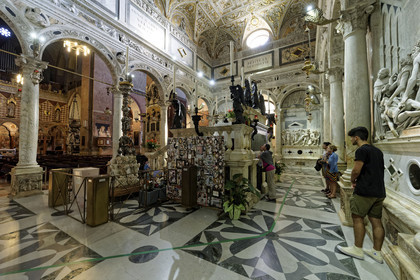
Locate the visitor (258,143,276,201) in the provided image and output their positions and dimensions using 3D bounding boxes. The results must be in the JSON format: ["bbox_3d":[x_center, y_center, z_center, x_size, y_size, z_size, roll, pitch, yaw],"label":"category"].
[{"bbox_3d":[1.674,0.926,4.752,0.540,1.584,0.470,-1,-2,25],"label":"visitor"}]

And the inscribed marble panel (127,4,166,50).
[{"bbox_3d":[-3.772,-6.930,10.093,0.100,1.419,2.609,-3,-5,32],"label":"inscribed marble panel"}]

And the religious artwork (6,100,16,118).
[{"bbox_3d":[-32.119,-4.933,26.423,0.600,2.800,0.950,-2,-3,31],"label":"religious artwork"}]

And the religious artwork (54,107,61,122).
[{"bbox_3d":[-29.198,-4.881,31.272,0.600,2.900,0.850,-2,-3,31],"label":"religious artwork"}]

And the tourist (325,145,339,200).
[{"bbox_3d":[3.662,0.936,4.930,0.420,1.544,0.430,-1,-2,25],"label":"tourist"}]

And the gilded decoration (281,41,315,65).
[{"bbox_3d":[6.430,-6.415,11.877,2.360,1.443,0.080,-1,-2,31],"label":"gilded decoration"}]

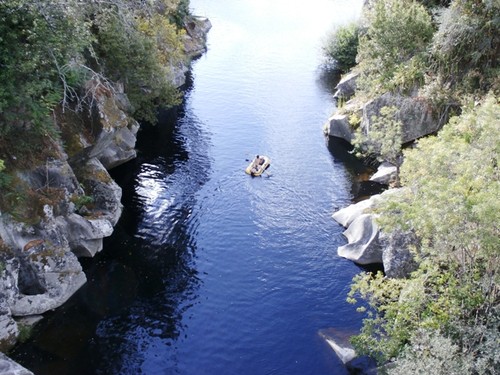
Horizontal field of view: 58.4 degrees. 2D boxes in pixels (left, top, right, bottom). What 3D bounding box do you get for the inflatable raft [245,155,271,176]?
[{"bbox_3d":[0.600,-1.522,32.000,1.080,0.420,2.120,14,38,18],"label":"inflatable raft"}]

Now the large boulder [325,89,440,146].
[{"bbox_3d":[9.925,-5.438,34.576,8.400,3.200,4.200,0,36,0],"label":"large boulder"}]

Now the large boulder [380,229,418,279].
[{"bbox_3d":[7.670,3.416,23.126,1.800,2.200,1.500,6,36,8],"label":"large boulder"}]

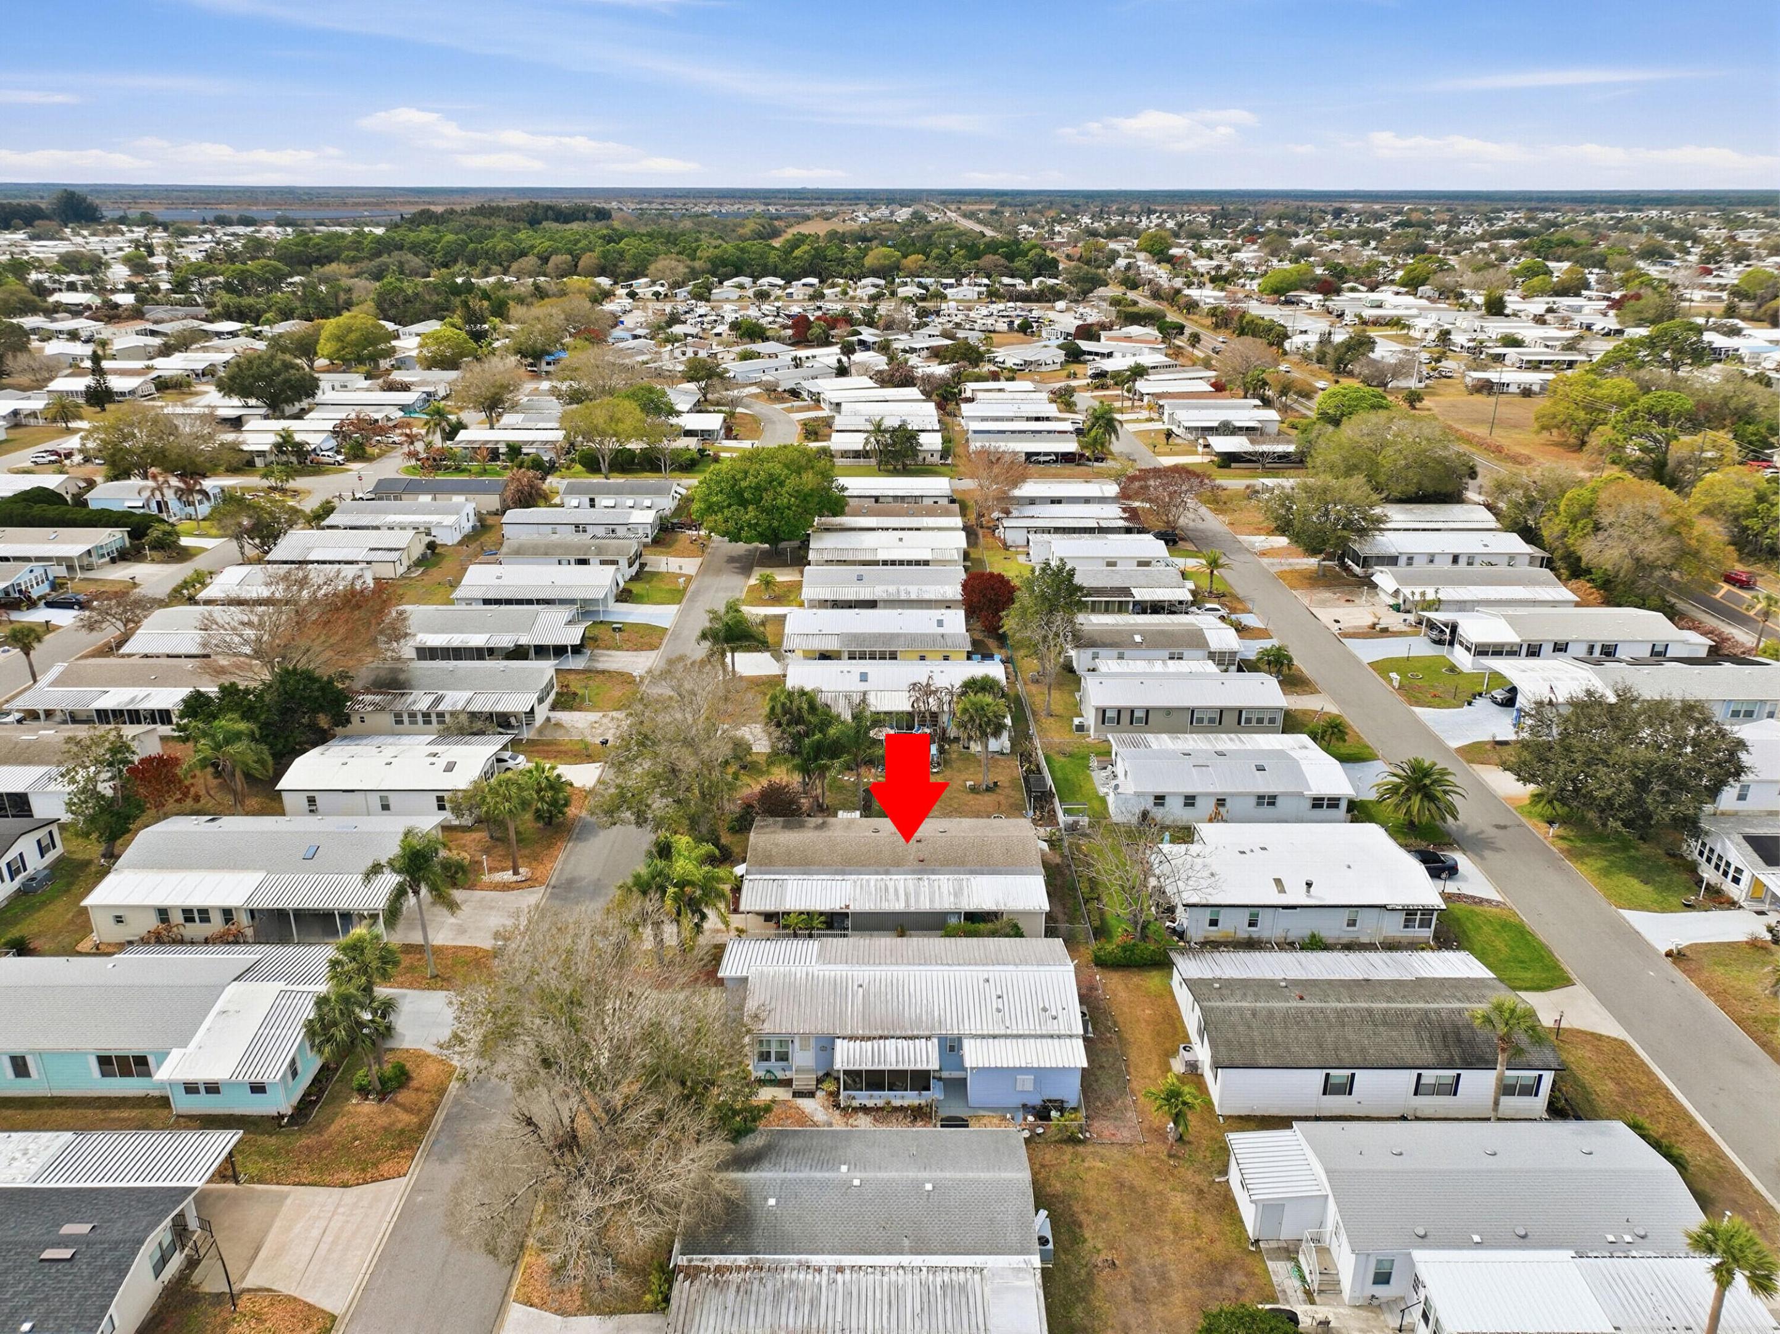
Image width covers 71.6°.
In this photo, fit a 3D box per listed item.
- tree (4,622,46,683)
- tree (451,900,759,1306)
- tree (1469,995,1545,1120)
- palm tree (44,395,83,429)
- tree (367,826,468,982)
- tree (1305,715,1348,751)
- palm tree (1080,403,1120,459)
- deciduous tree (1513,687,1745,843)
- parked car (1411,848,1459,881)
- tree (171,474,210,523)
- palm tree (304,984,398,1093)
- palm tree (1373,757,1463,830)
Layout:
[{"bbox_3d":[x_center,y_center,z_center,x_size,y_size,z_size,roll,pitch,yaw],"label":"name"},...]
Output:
[{"bbox_3d":[-81.006,-1.164,116.101,3.010,5.910,3.010,0,21,0],"label":"tree"},{"bbox_3d":[-13.358,19.306,56.789,14.800,11.500,17.000,0,21,0],"label":"tree"},{"bbox_3d":[30.078,19.843,61.085,3.360,7.600,3.360,0,21,0],"label":"tree"},{"bbox_3d":[-152.842,-46.981,228.530,6.100,6.100,6.000,0,21,0],"label":"palm tree"},{"bbox_3d":[-26.105,13.428,69.103,5.700,9.400,5.700,0,21,0],"label":"tree"},{"bbox_3d":[35.606,5.478,100.429,3.100,2.900,2.800,0,21,0],"label":"tree"},{"bbox_3d":[34.857,-38.739,204.329,6.600,9.600,6.400,0,21,0],"label":"palm tree"},{"bbox_3d":[51.396,7.205,86.677,14.400,9.800,13.800,0,21,0],"label":"deciduous tree"},{"bbox_3d":[34.911,13.004,81.659,4.800,1.450,1.830,0,21,0],"label":"parked car"},{"bbox_3d":[-90.397,-21.322,160.076,5.000,7.300,5.000,0,21,0],"label":"tree"},{"bbox_3d":[-27.752,19.456,63.712,3.990,6.080,3.990,0,21,0],"label":"palm tree"},{"bbox_3d":[37.400,9.250,87.498,6.400,5.300,6.300,0,21,0],"label":"palm tree"}]

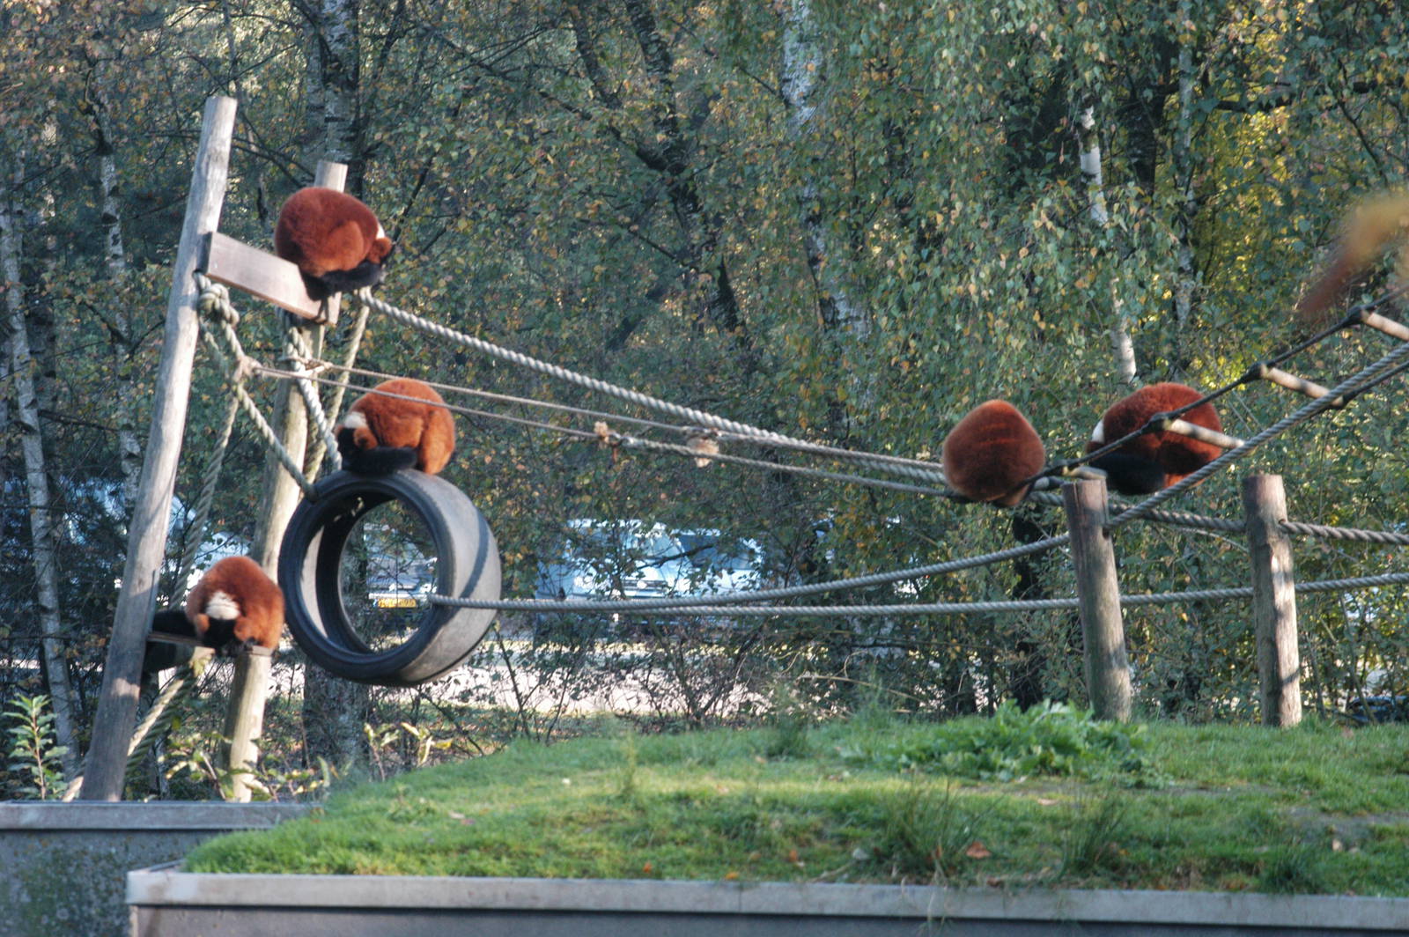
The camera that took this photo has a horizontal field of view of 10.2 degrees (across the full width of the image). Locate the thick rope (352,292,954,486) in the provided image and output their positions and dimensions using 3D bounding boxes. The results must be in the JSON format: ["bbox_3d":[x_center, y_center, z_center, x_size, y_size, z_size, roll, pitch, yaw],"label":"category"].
[{"bbox_3d":[-0.157,-0.213,22.775,1.985,0.085,0.040,17,7,25],"label":"thick rope"}]

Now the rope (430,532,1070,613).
[{"bbox_3d":[0.134,0.335,23.500,1.920,0.120,0.050,-6,0,0],"label":"rope"}]

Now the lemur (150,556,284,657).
[{"bbox_3d":[-1.414,0.400,22.950,0.340,0.300,0.320,0,-1,14],"label":"lemur"}]

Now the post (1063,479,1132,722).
[{"bbox_3d":[1.166,0.411,23.400,0.125,0.760,0.125,-6,0,0],"label":"post"}]

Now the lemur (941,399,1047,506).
[{"bbox_3d":[0.815,-0.045,22.200,0.285,0.300,0.320,0,-1,12],"label":"lemur"}]

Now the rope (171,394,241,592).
[{"bbox_3d":[-1.448,0.071,22.910,0.036,0.602,0.036,9,14,-37],"label":"rope"}]

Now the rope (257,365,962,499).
[{"bbox_3d":[-0.287,-0.098,23.450,2.140,0.060,0.040,10,0,0],"label":"rope"}]

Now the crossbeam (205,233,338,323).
[{"bbox_3d":[-1.265,-0.554,23.000,0.042,0.118,0.610,1,-12,36],"label":"crossbeam"}]

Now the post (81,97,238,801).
[{"bbox_3d":[-1.616,-0.038,23.500,0.125,2.168,0.125,10,0,0],"label":"post"}]

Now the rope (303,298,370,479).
[{"bbox_3d":[-1.079,-0.233,23.250,0.036,0.548,0.036,11,13,-36],"label":"rope"}]

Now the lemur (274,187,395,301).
[{"bbox_3d":[-1.119,-0.676,23.900,0.360,0.350,0.280,1,-1,-6],"label":"lemur"}]

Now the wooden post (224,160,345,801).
[{"bbox_3d":[-1.233,0.044,23.250,0.097,1.895,0.097,8,0,34],"label":"wooden post"}]

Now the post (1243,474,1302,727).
[{"bbox_3d":[1.709,0.413,23.700,0.123,0.794,0.123,-4,0,0],"label":"post"}]

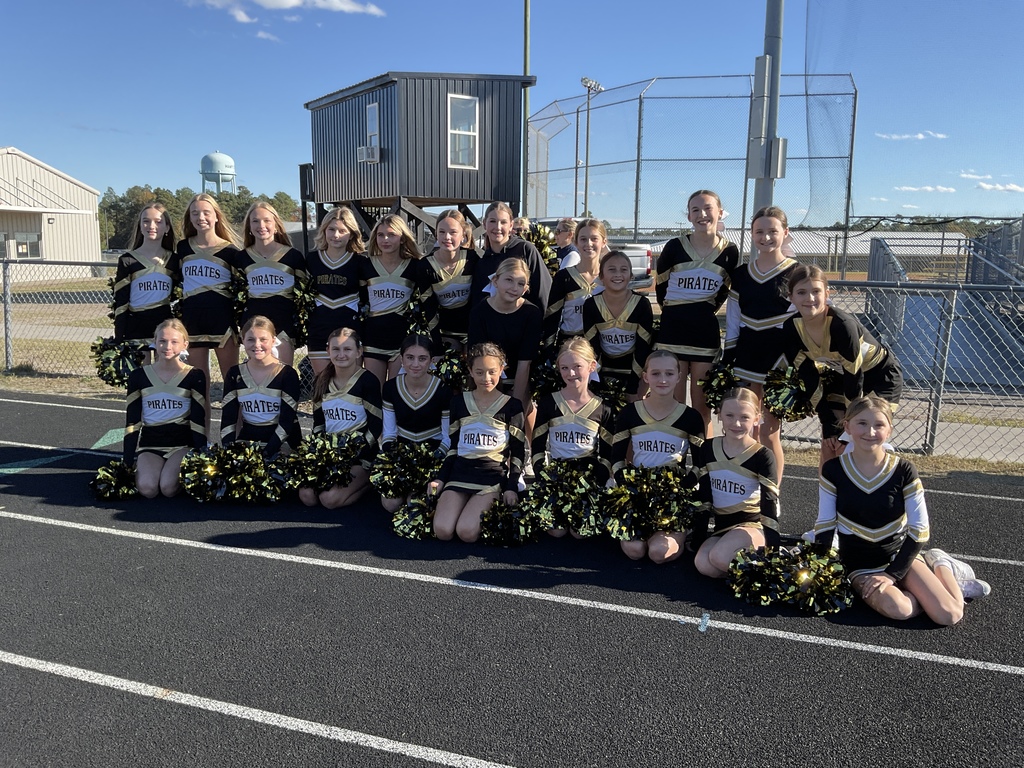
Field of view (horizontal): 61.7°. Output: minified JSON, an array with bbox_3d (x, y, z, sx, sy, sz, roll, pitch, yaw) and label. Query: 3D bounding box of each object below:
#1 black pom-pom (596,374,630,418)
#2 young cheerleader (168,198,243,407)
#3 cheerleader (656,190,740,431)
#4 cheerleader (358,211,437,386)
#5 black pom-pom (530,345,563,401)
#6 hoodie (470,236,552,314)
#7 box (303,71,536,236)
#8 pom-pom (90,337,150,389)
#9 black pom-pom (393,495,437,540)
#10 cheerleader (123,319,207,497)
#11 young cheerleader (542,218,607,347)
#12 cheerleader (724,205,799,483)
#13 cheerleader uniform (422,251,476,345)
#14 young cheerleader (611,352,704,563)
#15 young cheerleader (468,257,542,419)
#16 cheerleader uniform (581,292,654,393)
[{"bbox_3d":[0.465,0.071,4.219,0.260,0.260,0.260,2,10,10],"label":"black pom-pom"},{"bbox_3d":[-1.847,-0.358,5.279,0.440,1.581,0.300,-1,10,-9],"label":"young cheerleader"},{"bbox_3d":[0.958,-0.177,4.410,0.420,1.600,0.300,3,10,11],"label":"cheerleader"},{"bbox_3d":[-0.652,-0.218,4.888,0.430,1.467,0.300,0,10,-2],"label":"cheerleader"},{"bbox_3d":[0.195,-0.060,4.451,0.270,0.280,0.270,2,10,10],"label":"black pom-pom"},{"bbox_3d":[0.007,-0.526,4.840,0.460,0.620,0.280,3,10,14],"label":"hoodie"},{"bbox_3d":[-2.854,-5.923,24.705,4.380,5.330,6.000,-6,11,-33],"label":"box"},{"bbox_3d":[-2.475,-0.136,5.424,0.360,0.320,0.320,-2,10,-17],"label":"pom-pom"},{"bbox_3d":[-0.428,0.605,3.890,0.250,0.210,0.230,1,10,0],"label":"black pom-pom"},{"bbox_3d":[-1.851,0.102,4.611,0.420,0.889,0.580,-3,10,-22],"label":"cheerleader"},{"bbox_3d":[0.401,-0.149,4.588,0.440,1.446,0.300,2,10,8],"label":"young cheerleader"},{"bbox_3d":[1.193,-0.088,4.120,0.400,1.508,0.300,4,10,19],"label":"cheerleader"},{"bbox_3d":[-0.325,-0.464,4.606,0.360,0.520,0.250,0,10,-2],"label":"cheerleader uniform"},{"bbox_3d":[0.650,0.284,3.808,0.420,0.855,0.580,4,10,16],"label":"young cheerleader"},{"bbox_3d":[-0.019,-0.046,4.576,0.410,1.260,0.550,1,10,3],"label":"young cheerleader"},{"bbox_3d":[0.558,-0.215,4.546,0.390,0.560,0.360,3,10,10],"label":"cheerleader uniform"}]

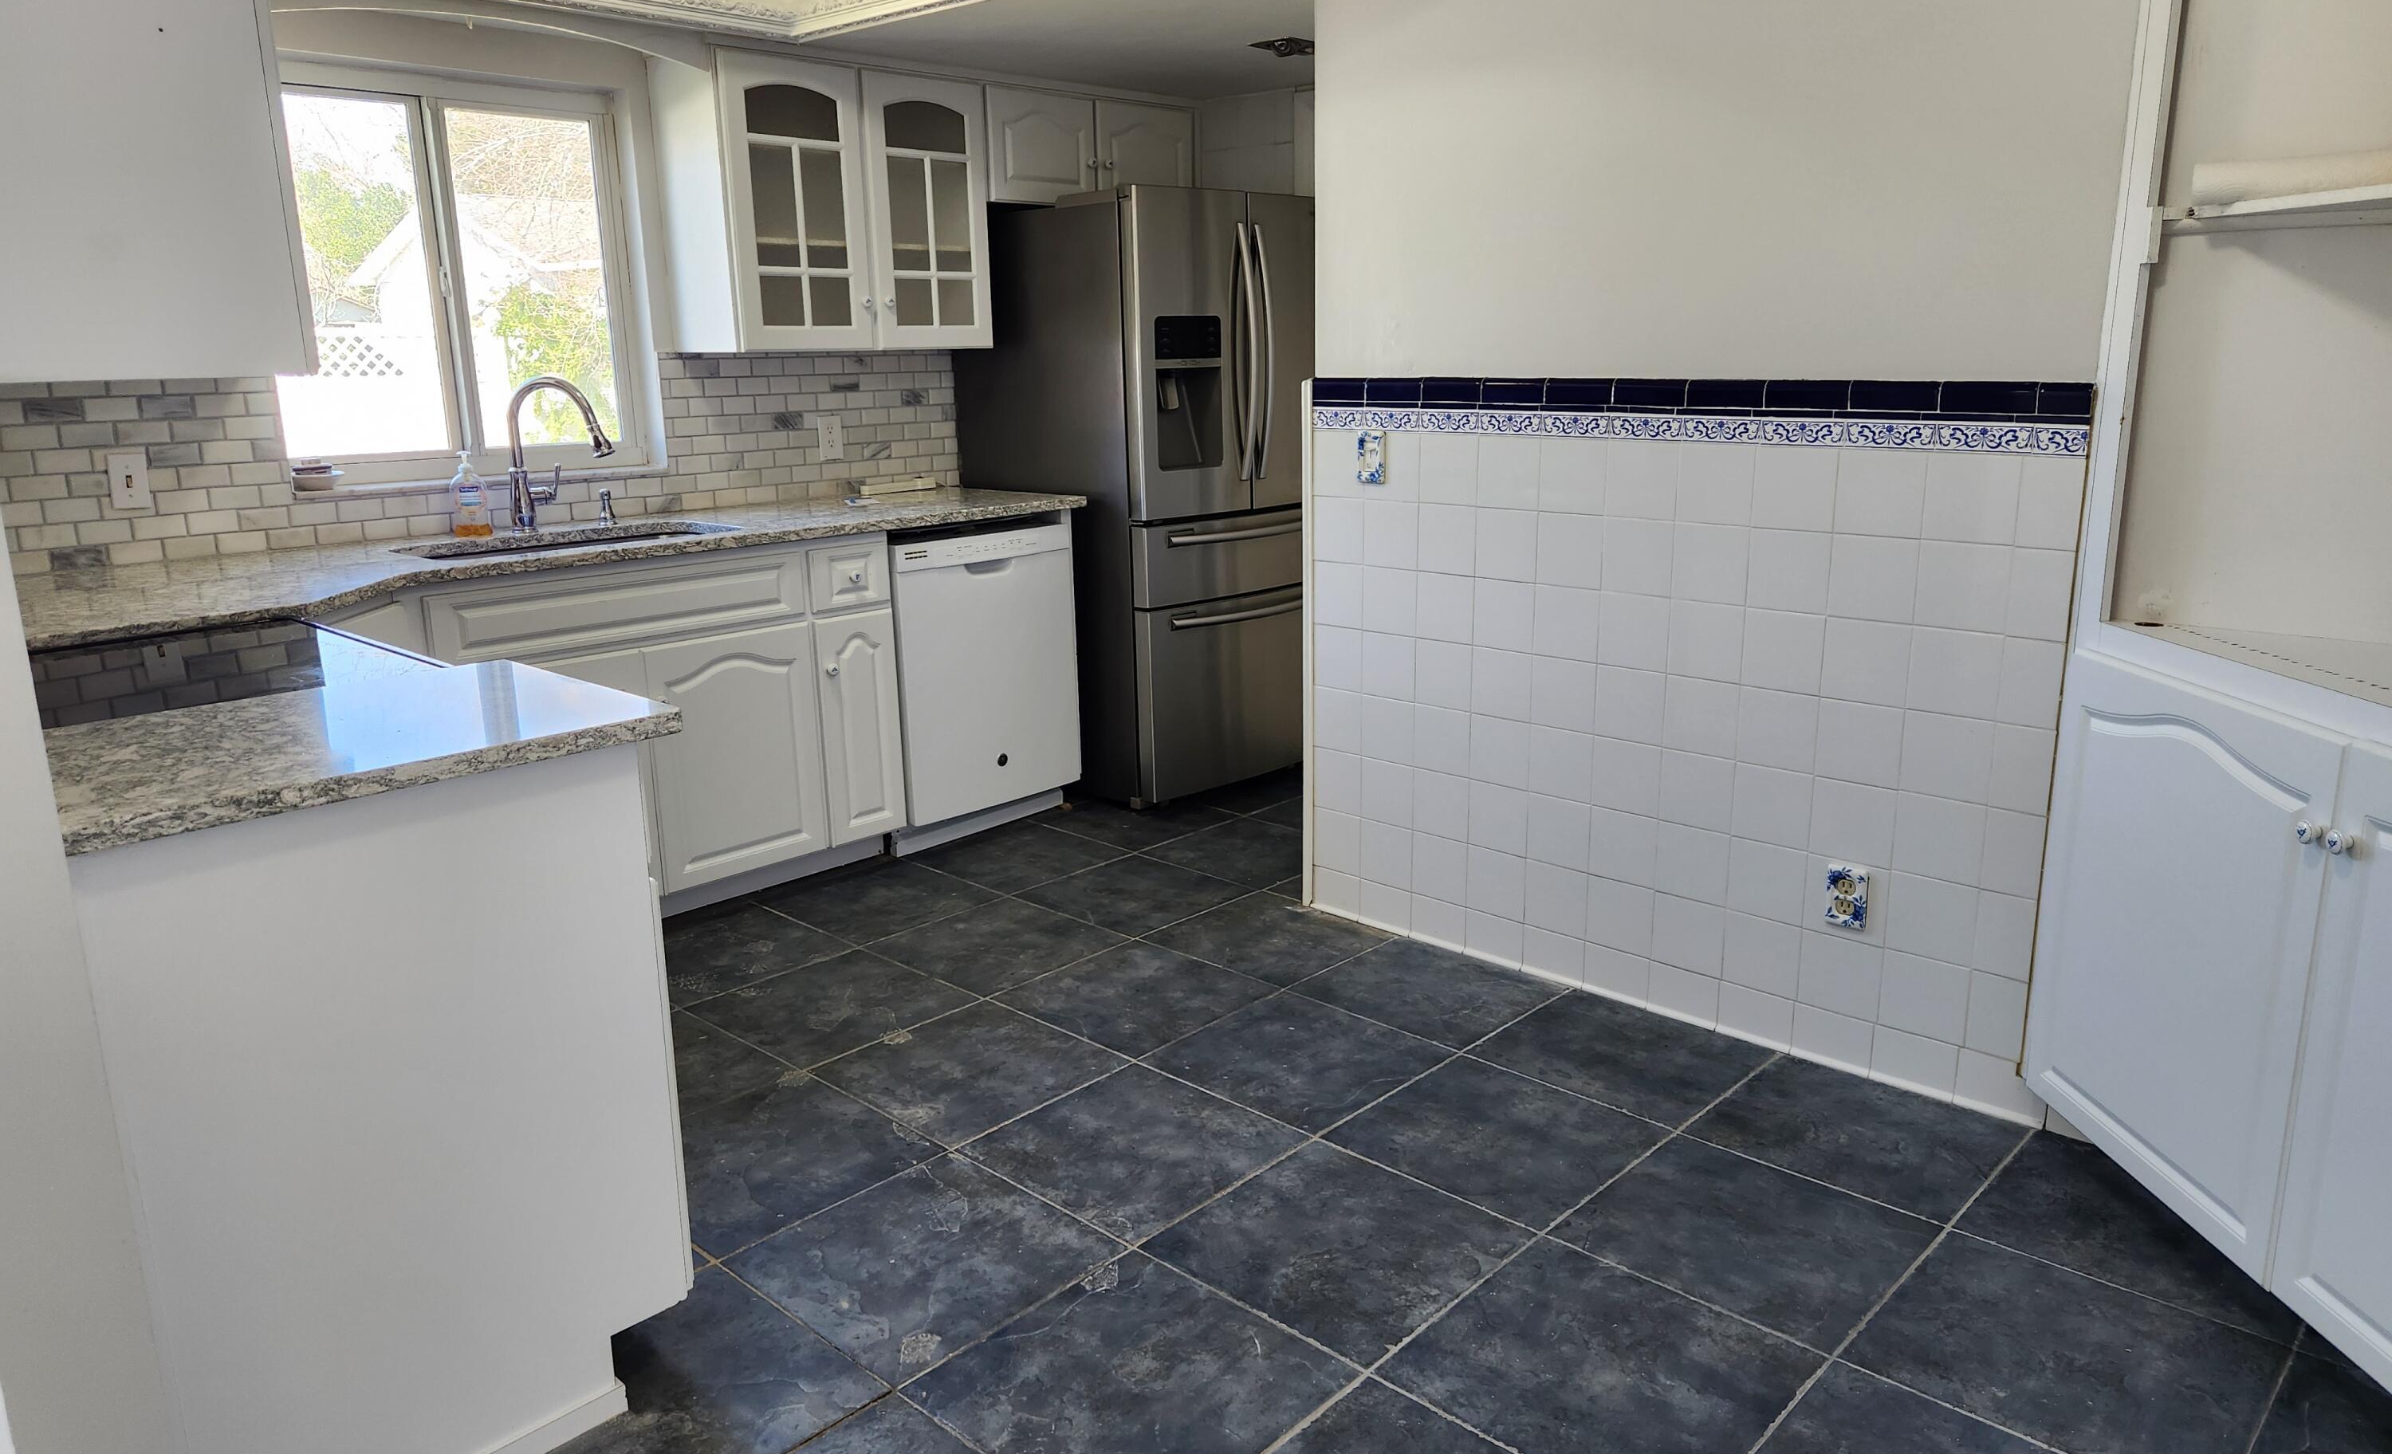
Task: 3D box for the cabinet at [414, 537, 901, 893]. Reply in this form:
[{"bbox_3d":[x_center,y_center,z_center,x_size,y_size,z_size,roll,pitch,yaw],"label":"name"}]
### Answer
[{"bbox_3d":[-1.407,-0.028,3.947,0.615,0.815,1.180,12,19,42],"label":"cabinet"}]

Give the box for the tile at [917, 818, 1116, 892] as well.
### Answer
[{"bbox_3d":[-0.491,0.356,4.358,0.466,0.010,0.452,12,19,42],"label":"tile"}]

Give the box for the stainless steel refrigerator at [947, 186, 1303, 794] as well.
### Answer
[{"bbox_3d":[-0.097,-0.734,5.003,0.860,1.763,0.910,12,19,42],"label":"stainless steel refrigerator"}]

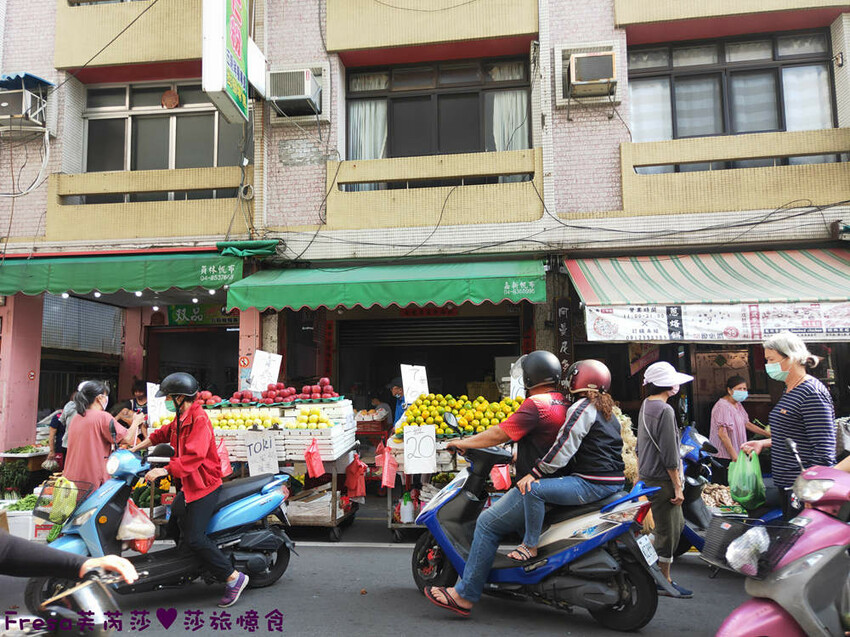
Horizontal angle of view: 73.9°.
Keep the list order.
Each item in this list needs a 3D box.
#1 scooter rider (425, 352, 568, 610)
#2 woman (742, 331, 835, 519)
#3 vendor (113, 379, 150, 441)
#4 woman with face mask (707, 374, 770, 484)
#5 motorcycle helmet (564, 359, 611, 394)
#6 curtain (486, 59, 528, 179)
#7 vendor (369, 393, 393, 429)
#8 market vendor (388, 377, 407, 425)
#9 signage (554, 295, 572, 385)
[{"bbox_3d":[0.471,1.020,3.616,0.850,1.610,0.620,-3,-5,25],"label":"scooter rider"},{"bbox_3d":[1.900,0.913,2.951,0.480,1.660,0.460,-2,-5,18],"label":"woman"},{"bbox_3d":[-2.730,1.303,5.362,0.500,1.470,0.360,-2,-5,9],"label":"vendor"},{"bbox_3d":[2.829,1.230,5.111,0.420,1.430,0.500,-5,-6,41],"label":"woman with face mask"},{"bbox_3d":[1.016,0.358,3.531,0.275,0.235,0.250,-4,-6,30],"label":"motorcycle helmet"},{"bbox_3d":[1.413,-3.293,9.555,0.680,2.150,0.120,-1,-5,7],"label":"curtain"},{"bbox_3d":[-0.741,1.807,9.232,0.600,1.152,0.500,0,-5,-15],"label":"vendor"},{"bbox_3d":[-0.249,1.422,6.680,0.420,1.465,0.500,3,-6,-35],"label":"market vendor"},{"bbox_3d":[1.984,0.473,8.090,0.260,1.560,0.050,-2,-5,7],"label":"signage"}]

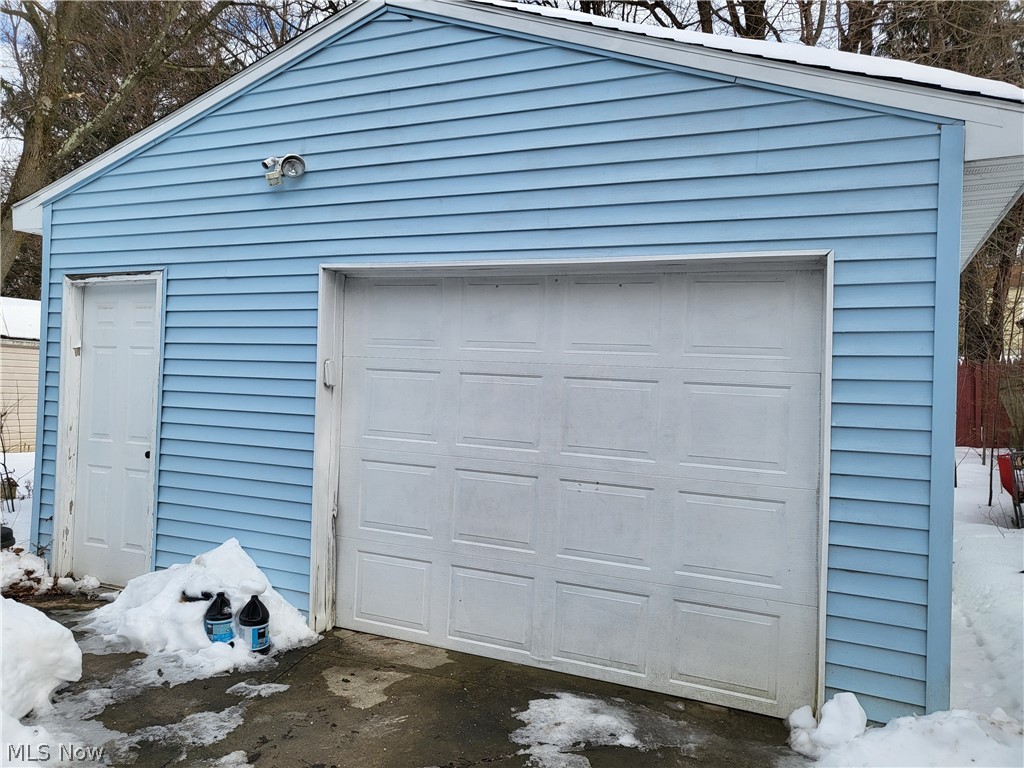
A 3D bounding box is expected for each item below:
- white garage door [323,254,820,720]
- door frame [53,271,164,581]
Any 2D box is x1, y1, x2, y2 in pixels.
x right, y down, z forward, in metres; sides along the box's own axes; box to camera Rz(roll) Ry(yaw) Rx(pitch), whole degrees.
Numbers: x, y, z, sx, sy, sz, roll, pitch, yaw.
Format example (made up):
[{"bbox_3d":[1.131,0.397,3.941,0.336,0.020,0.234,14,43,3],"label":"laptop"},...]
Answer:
[{"bbox_3d":[0.129,0.424,3.919,2.749,2.106,0.140,2,0,25],"label":"white garage door"},{"bbox_3d":[-2.705,0.304,5.231,0.989,2.113,0.150,2,0,25],"label":"door frame"}]

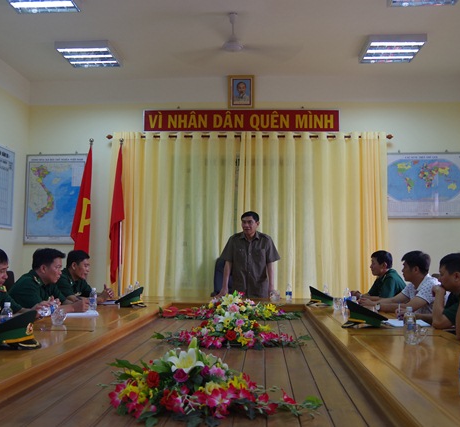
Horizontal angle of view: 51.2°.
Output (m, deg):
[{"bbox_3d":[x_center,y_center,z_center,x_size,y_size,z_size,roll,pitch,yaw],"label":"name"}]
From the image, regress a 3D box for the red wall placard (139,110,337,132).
[{"bbox_3d":[0.127,-1.210,6.291,2.570,0.300,0.035,0,-6,4],"label":"red wall placard"}]

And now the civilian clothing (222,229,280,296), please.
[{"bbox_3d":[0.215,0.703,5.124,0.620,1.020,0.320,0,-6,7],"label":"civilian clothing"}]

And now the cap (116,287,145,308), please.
[{"bbox_3d":[-0.820,0.694,4.022,0.265,0.162,0.235,-1,-6,19],"label":"cap"}]

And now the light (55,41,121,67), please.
[{"bbox_3d":[-1.641,-1.860,5.629,0.610,0.085,0.570,0,-6,4],"label":"light"}]

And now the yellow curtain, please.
[{"bbox_3d":[0.205,0.329,6.028,3.500,2.760,0.160,0,-6,4],"label":"yellow curtain"}]

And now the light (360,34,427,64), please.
[{"bbox_3d":[1.805,-1.830,5.374,0.600,0.085,0.570,0,-6,4],"label":"light"}]

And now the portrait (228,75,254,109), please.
[{"bbox_3d":[0.148,-1.597,6.277,0.340,0.430,0.035,0,4,4],"label":"portrait"}]

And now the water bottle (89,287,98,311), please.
[{"bbox_3d":[-1.046,0.653,3.705,0.062,0.174,0.062,0,-6,4],"label":"water bottle"}]

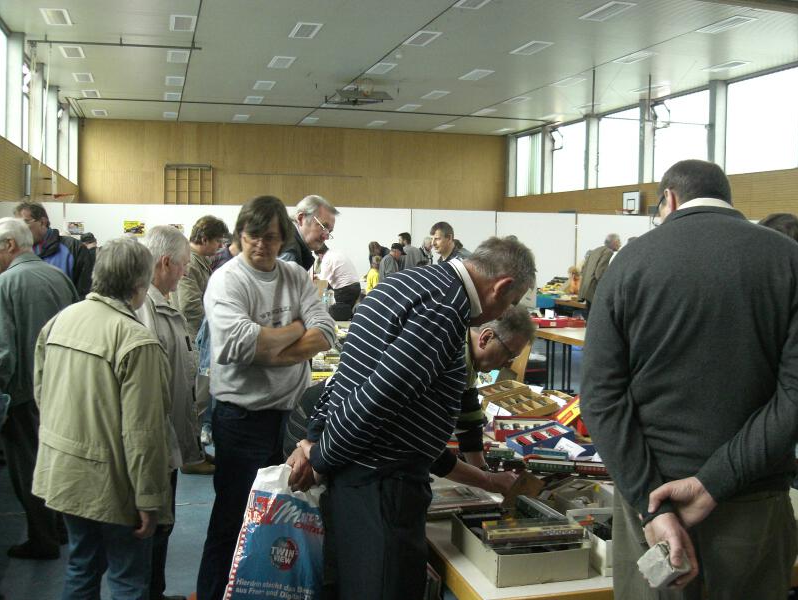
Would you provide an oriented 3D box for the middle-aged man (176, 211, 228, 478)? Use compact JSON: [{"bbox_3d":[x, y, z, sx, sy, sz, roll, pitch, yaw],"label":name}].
[{"bbox_3d":[-1.326,0.303,5.963,0.420,1.760,0.520,-1,4,-20],"label":"middle-aged man"}]

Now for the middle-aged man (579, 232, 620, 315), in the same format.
[{"bbox_3d":[2.782,-0.080,12.362,0.520,1.720,0.520,-1,4,-22],"label":"middle-aged man"}]

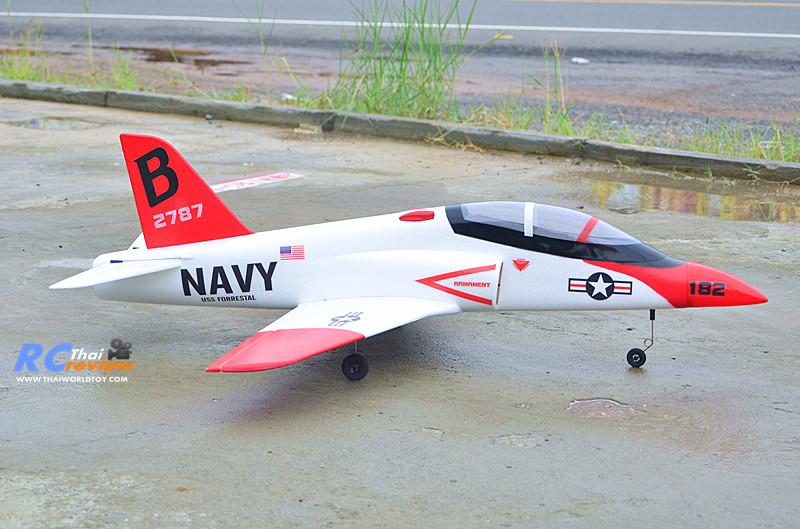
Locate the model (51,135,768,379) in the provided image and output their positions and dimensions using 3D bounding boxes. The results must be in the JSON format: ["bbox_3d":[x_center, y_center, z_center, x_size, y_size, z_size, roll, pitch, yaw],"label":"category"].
[{"bbox_3d":[0.031,-0.021,3.048,1.049,0.342,0.880,2,10,8],"label":"model"}]

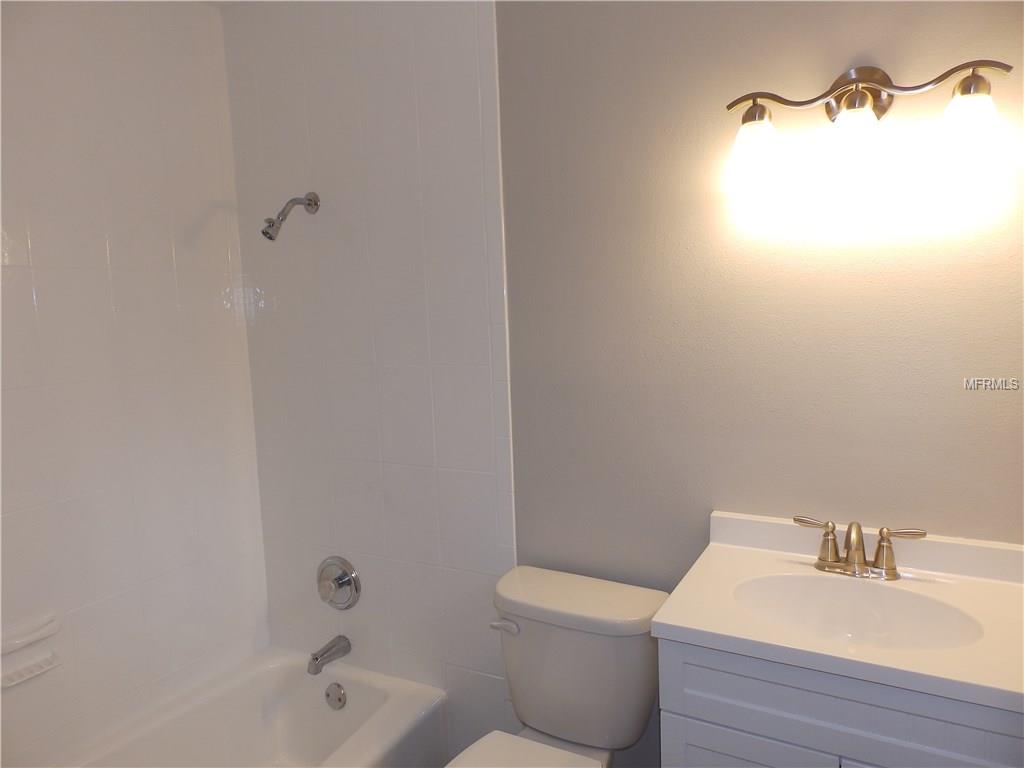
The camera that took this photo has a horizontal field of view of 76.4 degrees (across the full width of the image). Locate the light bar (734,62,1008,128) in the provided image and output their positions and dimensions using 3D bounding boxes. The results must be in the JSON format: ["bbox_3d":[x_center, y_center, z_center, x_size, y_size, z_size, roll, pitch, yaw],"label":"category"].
[{"bbox_3d":[0.672,-0.568,1.263,0.472,0.113,0.115,3,7,29],"label":"light bar"}]

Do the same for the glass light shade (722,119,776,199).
[{"bbox_3d":[0.493,-0.462,1.324,0.115,0.140,0.115,1,6,29],"label":"glass light shade"}]

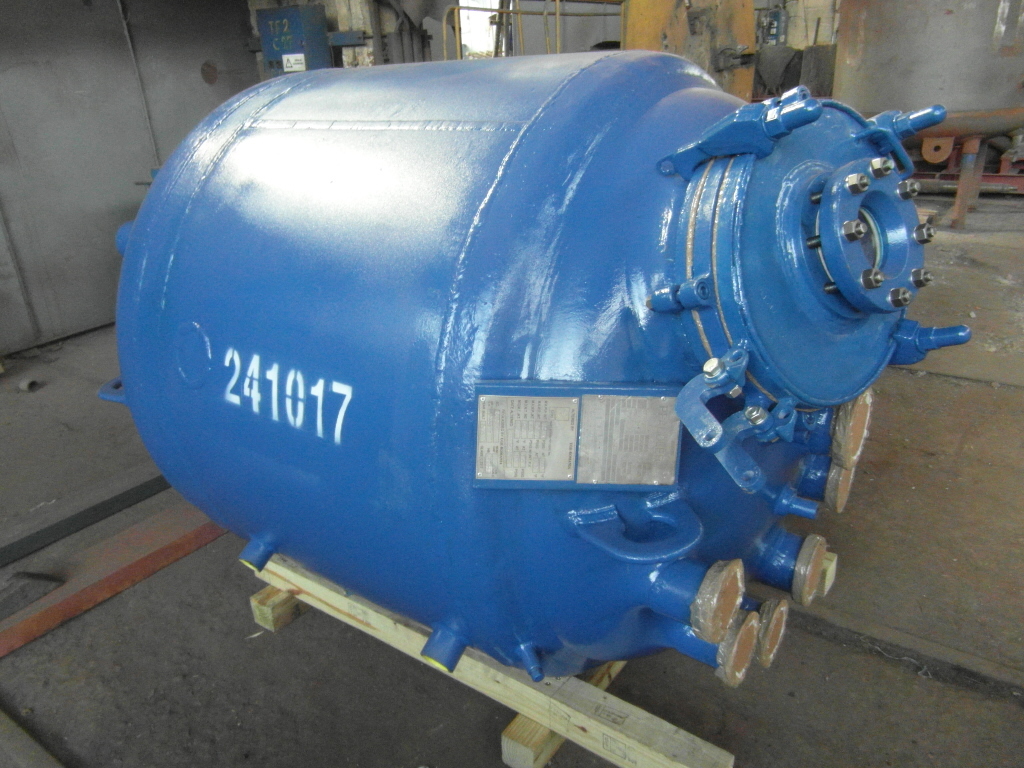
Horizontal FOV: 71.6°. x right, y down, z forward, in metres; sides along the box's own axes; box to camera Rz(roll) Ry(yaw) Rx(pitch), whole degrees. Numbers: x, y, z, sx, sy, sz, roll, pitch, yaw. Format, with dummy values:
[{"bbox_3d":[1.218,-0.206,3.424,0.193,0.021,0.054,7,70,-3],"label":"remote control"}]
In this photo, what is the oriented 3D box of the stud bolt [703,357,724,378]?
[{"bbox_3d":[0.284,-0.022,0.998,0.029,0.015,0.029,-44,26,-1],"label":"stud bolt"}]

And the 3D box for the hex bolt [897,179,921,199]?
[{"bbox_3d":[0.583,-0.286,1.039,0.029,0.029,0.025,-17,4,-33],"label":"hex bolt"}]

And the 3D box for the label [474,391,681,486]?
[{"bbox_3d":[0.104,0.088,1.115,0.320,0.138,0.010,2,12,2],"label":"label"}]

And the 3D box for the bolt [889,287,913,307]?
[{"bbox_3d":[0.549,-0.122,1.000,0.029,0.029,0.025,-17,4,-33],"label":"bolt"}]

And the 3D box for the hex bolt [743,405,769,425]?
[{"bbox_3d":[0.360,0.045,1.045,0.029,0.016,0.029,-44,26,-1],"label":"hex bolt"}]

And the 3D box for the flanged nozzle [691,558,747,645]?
[{"bbox_3d":[0.399,0.418,1.370,0.052,0.165,0.165,13,26,32],"label":"flanged nozzle"}]

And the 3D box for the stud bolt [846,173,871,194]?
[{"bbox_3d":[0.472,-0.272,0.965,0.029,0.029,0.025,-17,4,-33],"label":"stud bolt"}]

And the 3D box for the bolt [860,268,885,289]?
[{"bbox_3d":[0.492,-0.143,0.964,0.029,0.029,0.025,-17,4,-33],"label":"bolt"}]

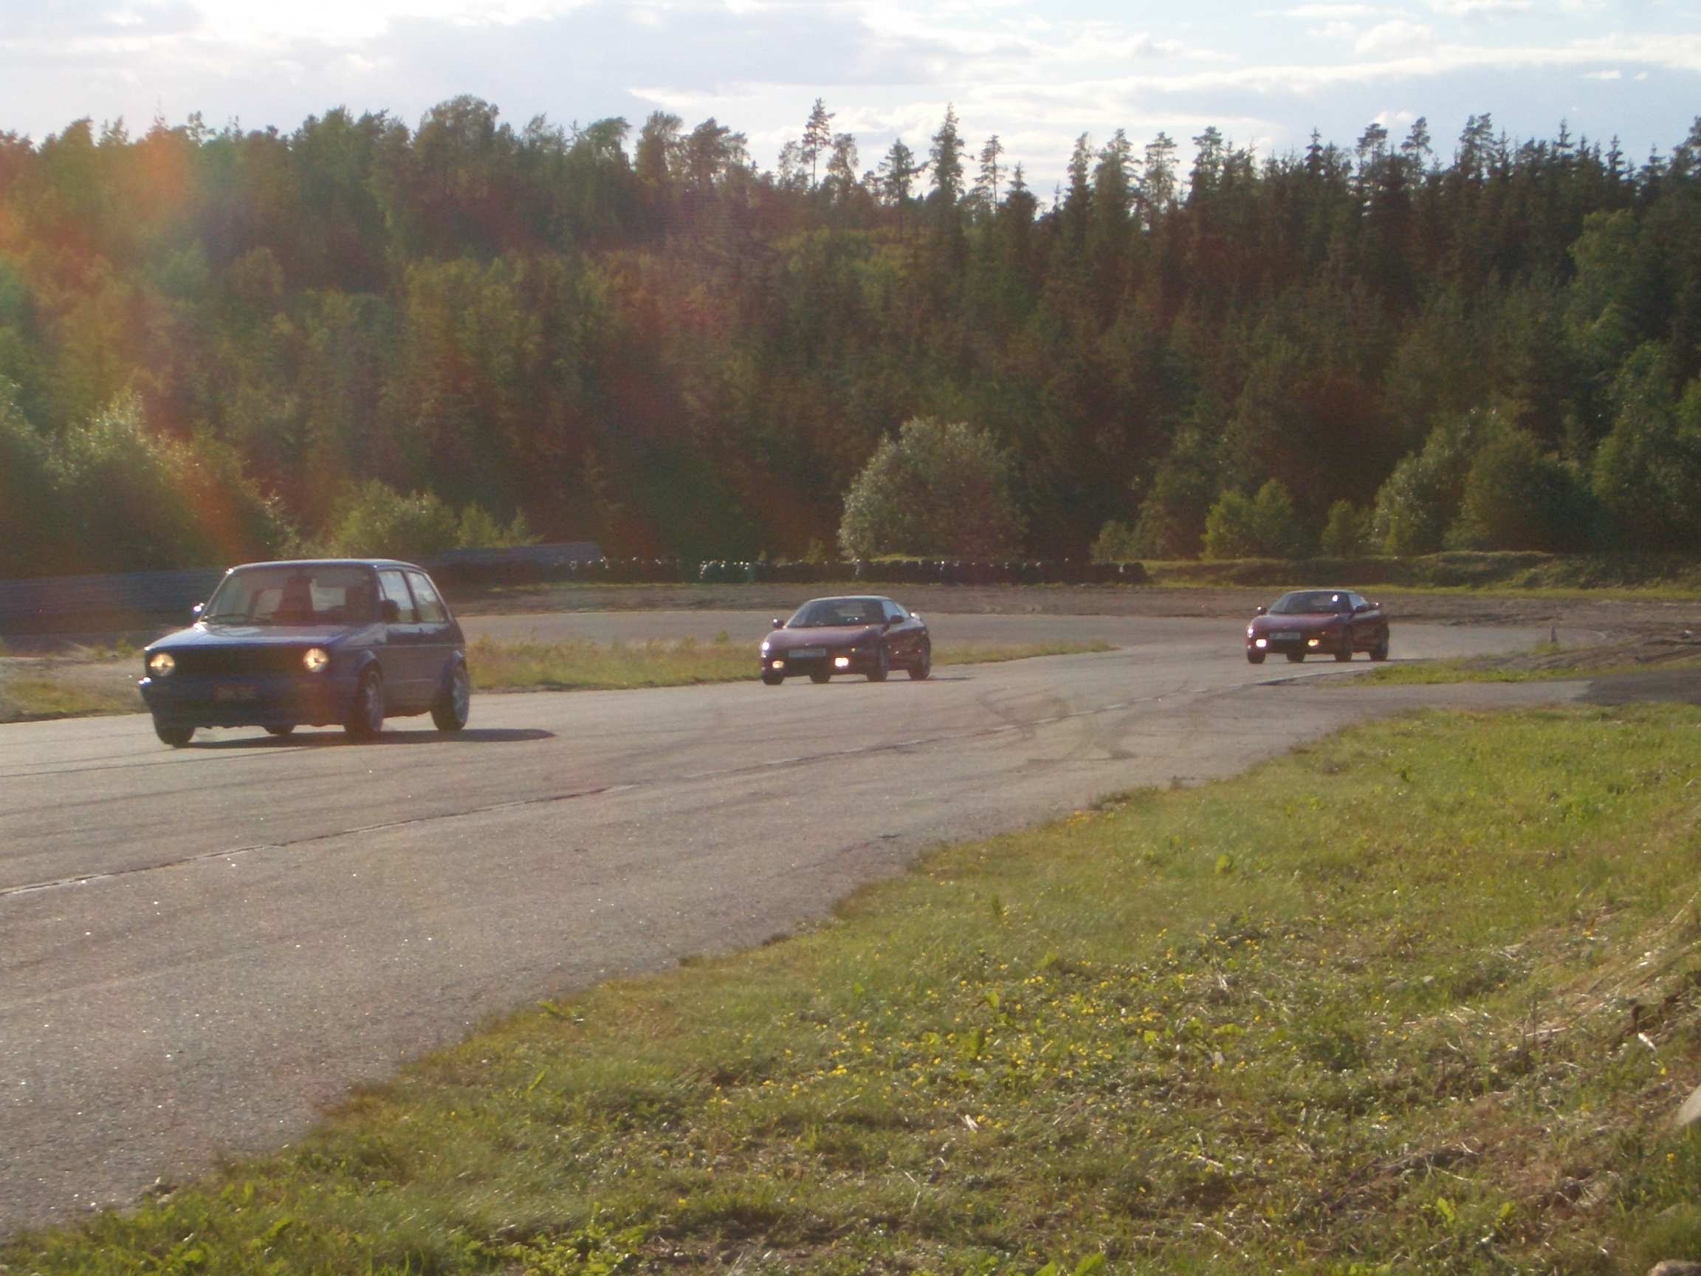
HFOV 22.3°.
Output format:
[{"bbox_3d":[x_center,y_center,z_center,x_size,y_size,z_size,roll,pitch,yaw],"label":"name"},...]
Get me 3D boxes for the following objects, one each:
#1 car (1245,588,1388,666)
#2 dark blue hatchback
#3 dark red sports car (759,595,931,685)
[{"bbox_3d":[7.933,-0.205,73.332,1.700,1.230,4.170,-1,0,21],"label":"car"},{"bbox_3d":[-4.135,0.094,33.327,1.630,1.370,3.800,-1,0,10],"label":"dark blue hatchback"},{"bbox_3d":[-0.053,0.011,61.232,1.700,1.230,4.170,-1,0,15],"label":"dark red sports car"}]

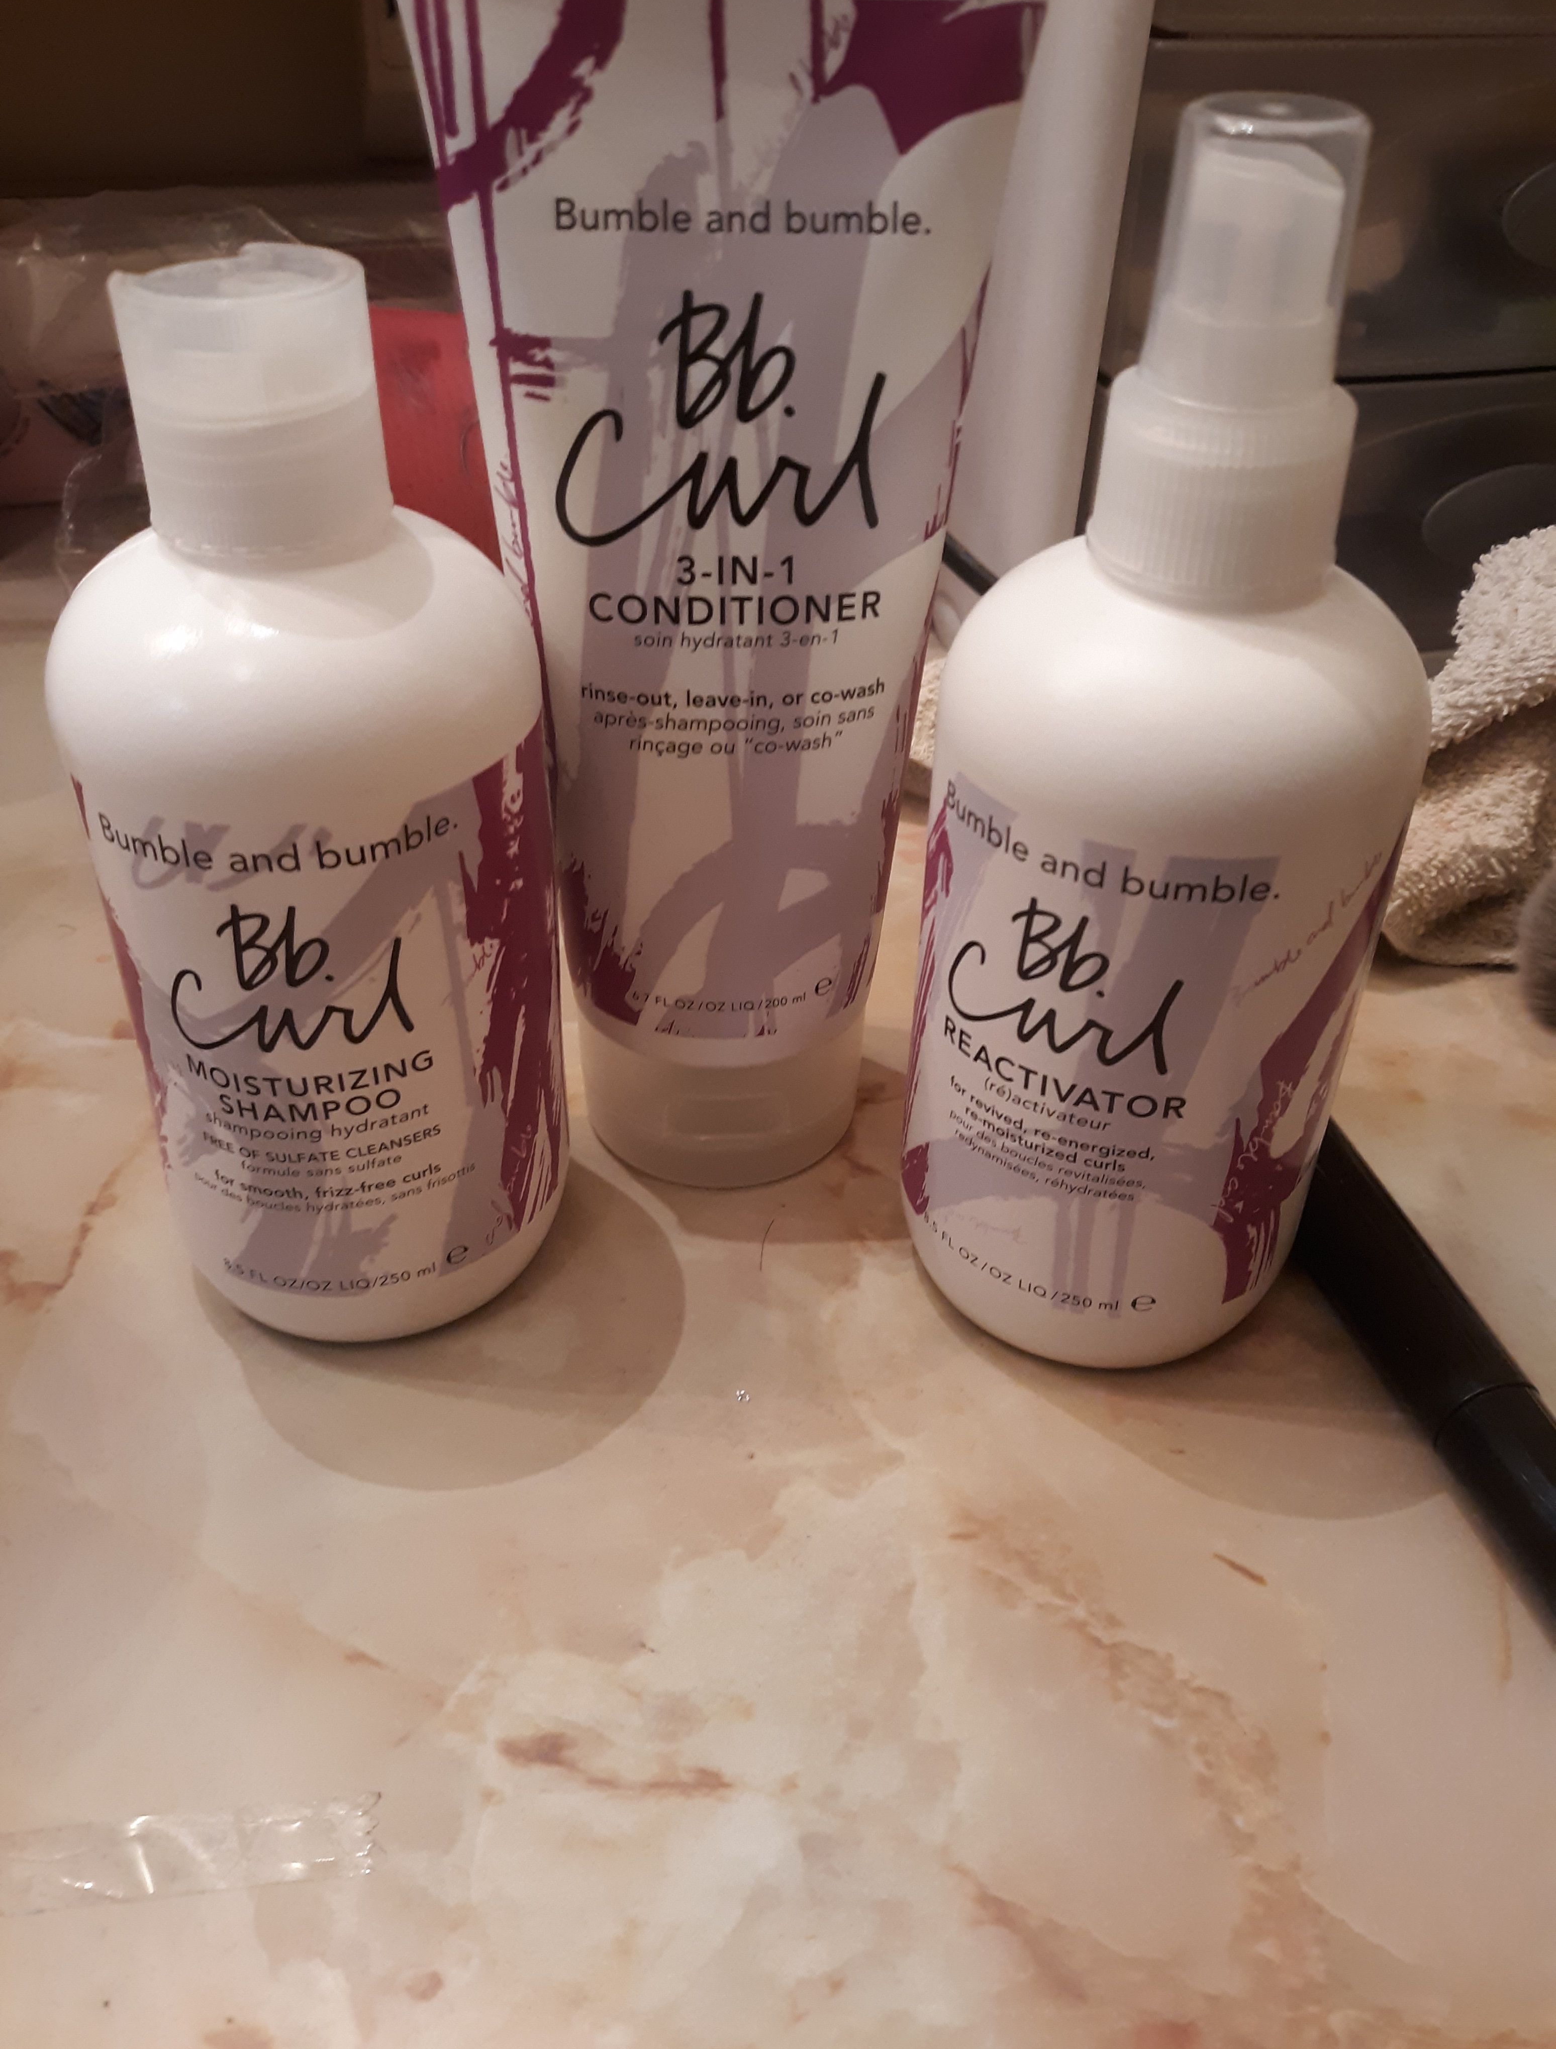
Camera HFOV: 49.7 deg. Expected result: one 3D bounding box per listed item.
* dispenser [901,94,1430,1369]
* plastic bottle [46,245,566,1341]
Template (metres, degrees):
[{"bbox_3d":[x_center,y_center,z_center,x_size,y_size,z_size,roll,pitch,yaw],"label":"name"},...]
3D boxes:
[{"bbox_3d":[0.052,-0.030,0.226,0.062,0.164,0.062,20,40,23],"label":"dispenser"},{"bbox_3d":[-0.063,-0.027,0.233,0.062,0.146,0.062,0,36,-2],"label":"plastic bottle"}]

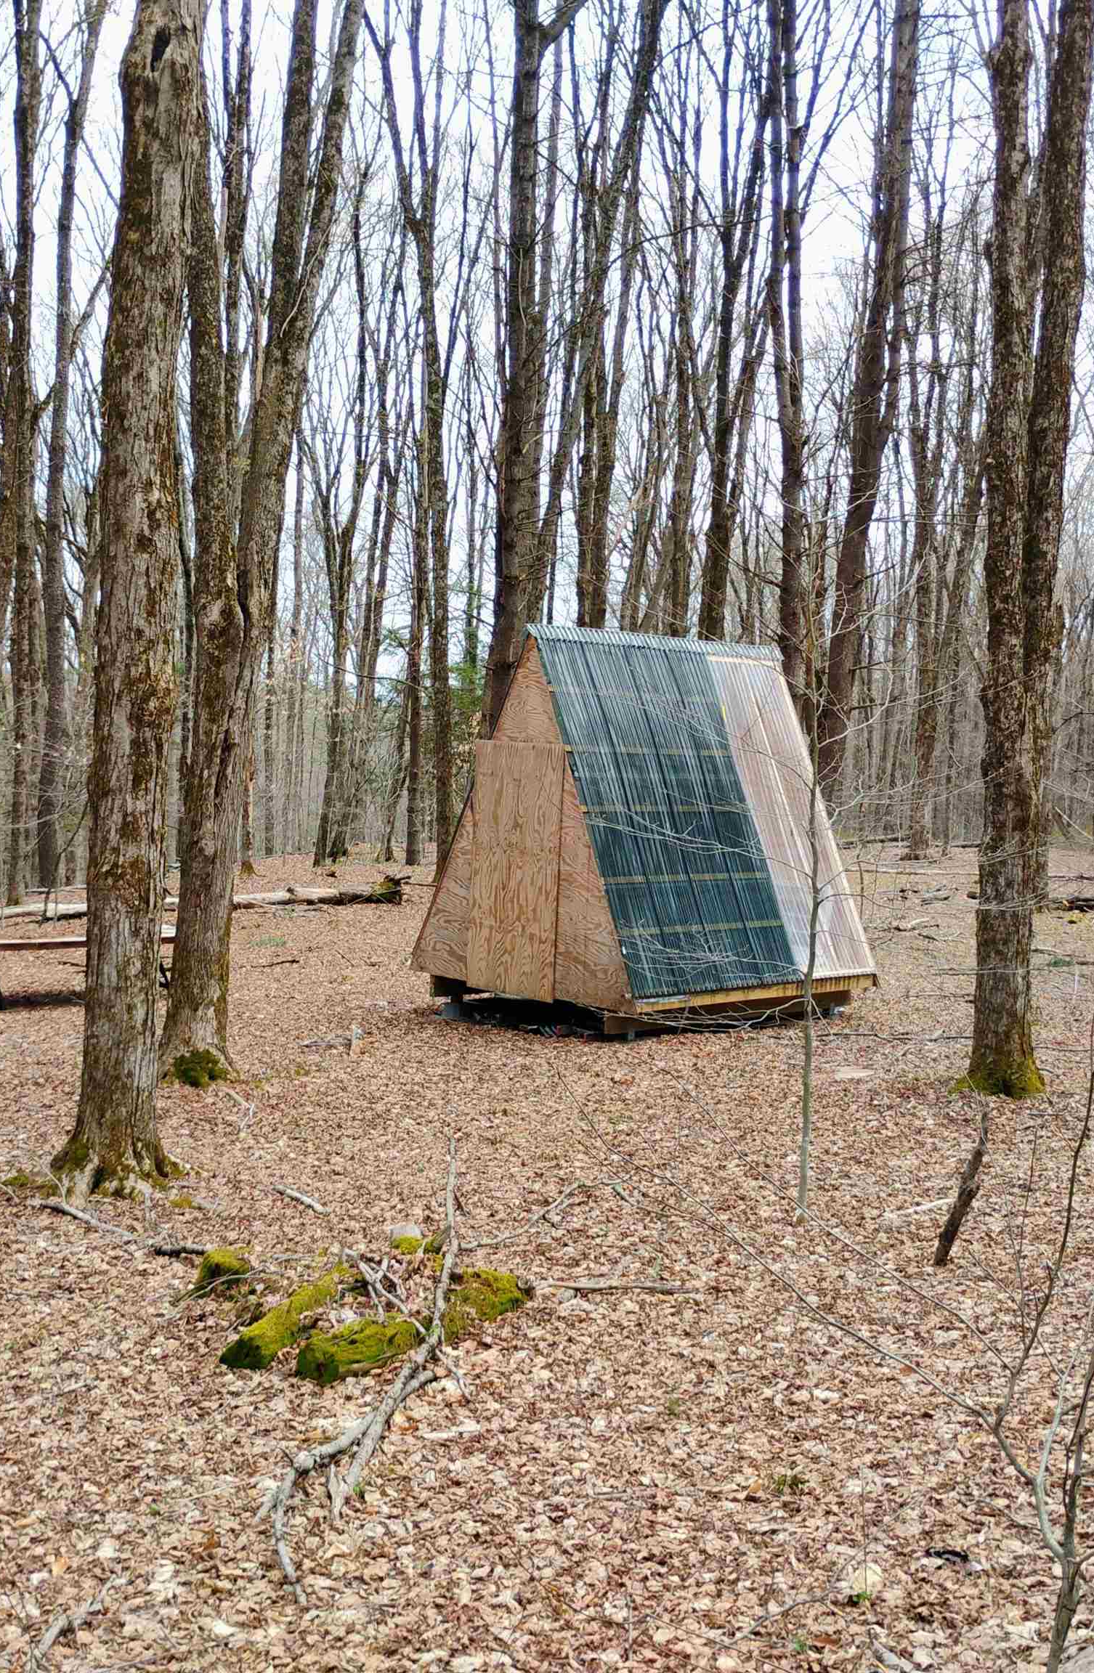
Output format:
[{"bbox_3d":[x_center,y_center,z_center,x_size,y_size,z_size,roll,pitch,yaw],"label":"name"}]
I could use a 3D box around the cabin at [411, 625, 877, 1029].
[{"bbox_3d":[1.048,-0.190,17.679,3.430,3.530,3.060,0,3,-42],"label":"cabin"}]

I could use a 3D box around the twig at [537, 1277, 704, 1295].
[{"bbox_3d":[0.270,1.650,6.660,0.630,0.055,0.070,2,3,10],"label":"twig"}]

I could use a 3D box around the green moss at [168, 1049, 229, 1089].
[{"bbox_3d":[-2.320,1.550,12.000,0.420,0.260,0.360,2,3,0],"label":"green moss"}]

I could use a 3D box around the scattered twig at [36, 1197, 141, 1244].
[{"bbox_3d":[-2.000,1.640,7.780,0.090,0.080,1.130,-1,4,-37],"label":"scattered twig"}]

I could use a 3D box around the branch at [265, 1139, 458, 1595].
[{"bbox_3d":[-0.480,1.520,6.100,0.450,0.320,4.200,2,3,2],"label":"branch"}]

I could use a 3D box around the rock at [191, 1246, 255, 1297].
[{"bbox_3d":[-1.295,1.740,7.200,0.240,0.170,0.220,2,2,-10],"label":"rock"}]

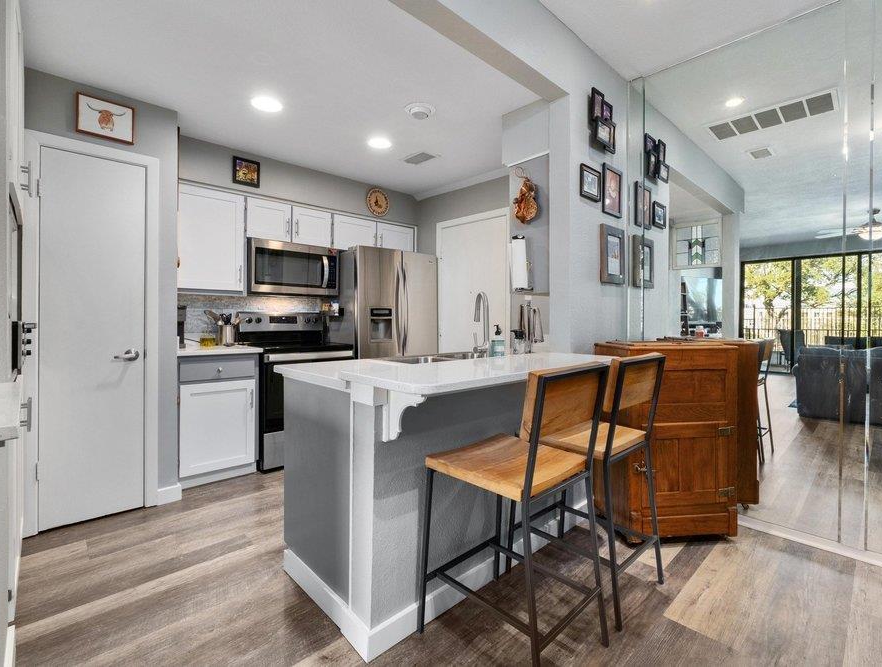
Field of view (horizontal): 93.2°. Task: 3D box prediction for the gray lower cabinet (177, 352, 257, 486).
[{"bbox_3d":[-1.746,0.581,3.108,0.520,0.870,0.600,-1,2,-42],"label":"gray lower cabinet"}]

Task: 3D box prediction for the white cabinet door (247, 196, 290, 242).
[{"bbox_3d":[-1.428,-0.938,3.471,0.359,0.322,0.027,-1,2,-42],"label":"white cabinet door"}]

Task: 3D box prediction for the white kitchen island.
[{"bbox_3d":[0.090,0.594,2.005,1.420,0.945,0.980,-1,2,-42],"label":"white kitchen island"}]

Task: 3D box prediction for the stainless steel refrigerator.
[{"bbox_3d":[-0.601,0.121,4.084,0.906,1.768,0.790,-1,2,-42],"label":"stainless steel refrigerator"}]

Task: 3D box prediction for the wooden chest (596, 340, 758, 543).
[{"bbox_3d":[1.242,0.571,2.351,0.600,1.015,0.400,0,1,-5],"label":"wooden chest"}]

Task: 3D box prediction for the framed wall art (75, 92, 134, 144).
[{"bbox_3d":[-1.910,-1.216,2.378,0.265,0.220,0.020,-1,2,-42],"label":"framed wall art"}]

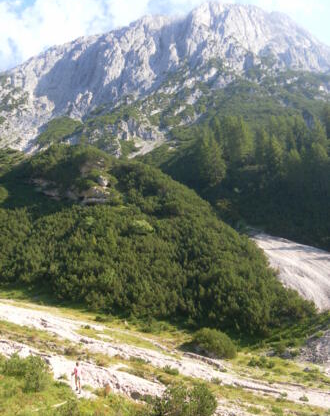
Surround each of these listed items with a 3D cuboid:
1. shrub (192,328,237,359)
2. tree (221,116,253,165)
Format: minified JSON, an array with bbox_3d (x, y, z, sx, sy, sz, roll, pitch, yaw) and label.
[{"bbox_3d":[4.005,10.964,36.000,3.560,2.230,3.280,0,-2,0],"label":"shrub"},{"bbox_3d":[21.374,-20.179,133.000,9.570,14.640,8.800,0,-2,0],"label":"tree"}]

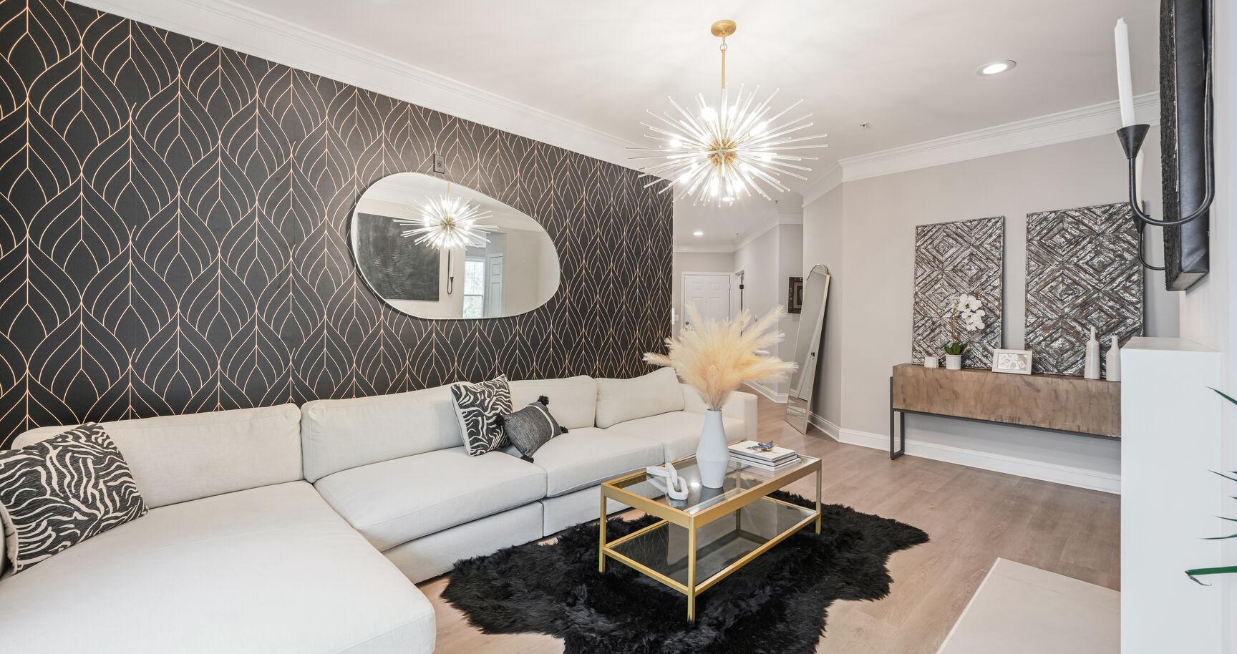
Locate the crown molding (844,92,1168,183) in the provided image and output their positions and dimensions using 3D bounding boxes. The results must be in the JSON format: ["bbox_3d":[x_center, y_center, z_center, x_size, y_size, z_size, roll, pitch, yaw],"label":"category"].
[{"bbox_3d":[2.914,-1.486,3.913,0.155,0.175,2.160,-1,2,-45],"label":"crown molding"}]

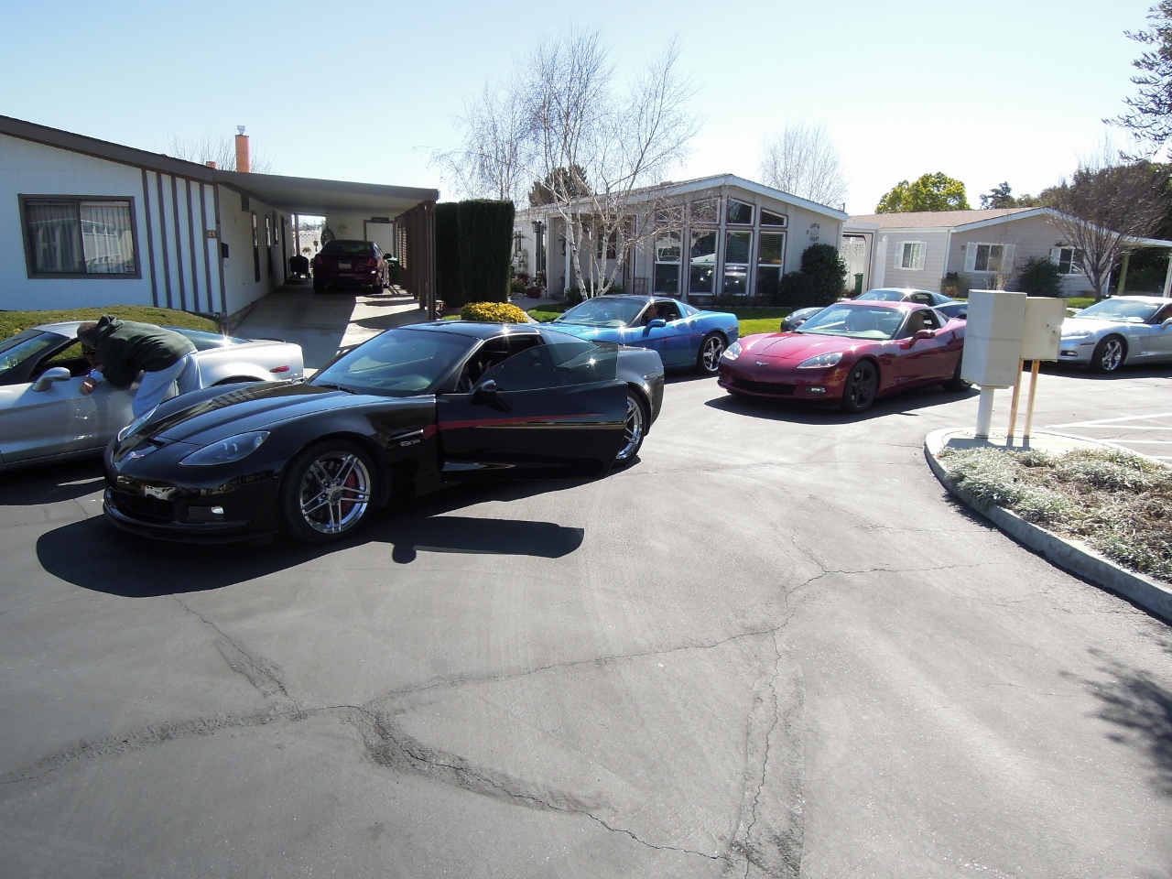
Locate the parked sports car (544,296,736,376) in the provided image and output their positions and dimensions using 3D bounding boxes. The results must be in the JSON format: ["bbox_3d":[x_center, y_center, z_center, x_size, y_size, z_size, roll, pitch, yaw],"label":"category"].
[{"bbox_3d":[0.375,-1.551,12.207,1.900,1.245,4.440,13,17,43],"label":"parked sports car"}]

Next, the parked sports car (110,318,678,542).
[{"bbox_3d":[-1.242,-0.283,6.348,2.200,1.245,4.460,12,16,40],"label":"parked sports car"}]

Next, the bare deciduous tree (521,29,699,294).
[{"bbox_3d":[0.600,-6.710,20.883,4.565,7.073,4.337,0,11,0],"label":"bare deciduous tree"}]

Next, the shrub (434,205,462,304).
[{"bbox_3d":[-3.303,-4.378,19.515,0.900,2.513,0.900,1,12,0],"label":"shrub"}]

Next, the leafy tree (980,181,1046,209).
[{"bbox_3d":[30.618,-14.500,58.250,4.726,7.619,4.726,0,11,0],"label":"leafy tree"}]

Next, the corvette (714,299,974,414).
[{"bbox_3d":[3.674,-1.238,11.176,4.435,1.244,1.860,-10,15,-40],"label":"corvette"}]

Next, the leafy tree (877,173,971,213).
[{"bbox_3d":[18.096,-11.489,44.572,5.400,6.018,5.400,1,12,0],"label":"leafy tree"}]

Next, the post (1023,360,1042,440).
[{"bbox_3d":[4.258,-0.410,7.753,0.065,0.785,0.065,2,12,5],"label":"post"}]

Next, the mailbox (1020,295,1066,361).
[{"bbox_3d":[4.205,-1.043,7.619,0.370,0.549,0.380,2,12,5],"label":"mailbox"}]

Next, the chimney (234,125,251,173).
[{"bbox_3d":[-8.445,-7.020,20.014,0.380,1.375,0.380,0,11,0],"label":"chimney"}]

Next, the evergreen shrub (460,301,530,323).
[{"bbox_3d":[-1.797,-2.482,16.028,1.373,0.500,1.235,0,11,0],"label":"evergreen shrub"}]

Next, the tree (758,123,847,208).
[{"bbox_3d":[8.498,-9.291,32.768,4.000,6.536,4.000,1,12,0],"label":"tree"}]

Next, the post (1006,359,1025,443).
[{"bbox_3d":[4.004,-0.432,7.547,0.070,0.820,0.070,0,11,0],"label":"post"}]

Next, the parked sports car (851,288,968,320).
[{"bbox_3d":[6.273,-2.612,17.406,4.440,1.245,1.880,-4,13,-20],"label":"parked sports car"}]

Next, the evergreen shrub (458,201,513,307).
[{"bbox_3d":[-2.250,-4.177,18.236,1.315,2.304,1.249,0,11,0],"label":"evergreen shrub"}]

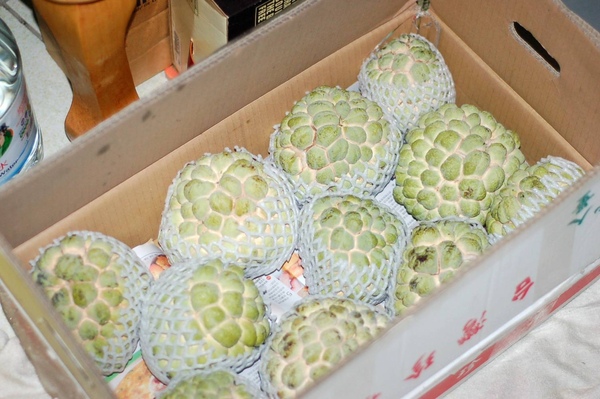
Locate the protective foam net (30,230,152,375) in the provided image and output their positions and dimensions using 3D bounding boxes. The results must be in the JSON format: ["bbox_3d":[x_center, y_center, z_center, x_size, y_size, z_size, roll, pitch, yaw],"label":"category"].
[{"bbox_3d":[-0.173,0.086,1.037,0.096,0.102,0.119,-33,63,-19],"label":"protective foam net"}]

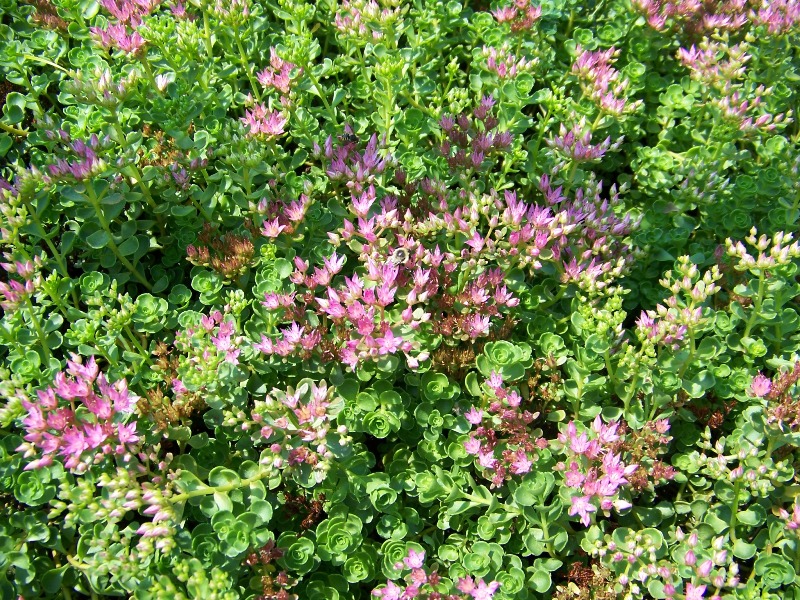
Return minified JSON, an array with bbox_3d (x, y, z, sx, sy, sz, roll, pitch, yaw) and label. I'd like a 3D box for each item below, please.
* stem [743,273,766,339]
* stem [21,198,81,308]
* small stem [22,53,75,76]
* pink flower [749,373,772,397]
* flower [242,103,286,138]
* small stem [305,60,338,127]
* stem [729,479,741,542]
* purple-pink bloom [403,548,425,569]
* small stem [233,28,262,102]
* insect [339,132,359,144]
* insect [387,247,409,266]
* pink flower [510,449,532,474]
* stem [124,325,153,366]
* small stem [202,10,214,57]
[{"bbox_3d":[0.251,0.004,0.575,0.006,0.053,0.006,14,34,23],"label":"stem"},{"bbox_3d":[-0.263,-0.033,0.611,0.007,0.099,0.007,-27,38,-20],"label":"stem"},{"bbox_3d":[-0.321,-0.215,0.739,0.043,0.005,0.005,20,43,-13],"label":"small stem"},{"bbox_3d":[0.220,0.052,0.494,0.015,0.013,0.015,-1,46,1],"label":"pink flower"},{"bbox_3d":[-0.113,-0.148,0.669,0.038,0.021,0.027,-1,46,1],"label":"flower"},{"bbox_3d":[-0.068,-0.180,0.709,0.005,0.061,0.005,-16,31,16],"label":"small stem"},{"bbox_3d":[0.203,0.128,0.490,0.005,0.046,0.005,4,26,23],"label":"stem"},{"bbox_3d":[0.008,0.149,0.465,0.012,0.009,0.012,-3,51,0],"label":"purple-pink bloom"},{"bbox_3d":[-0.138,-0.215,0.741,0.005,0.072,0.005,-18,39,-5],"label":"small stem"},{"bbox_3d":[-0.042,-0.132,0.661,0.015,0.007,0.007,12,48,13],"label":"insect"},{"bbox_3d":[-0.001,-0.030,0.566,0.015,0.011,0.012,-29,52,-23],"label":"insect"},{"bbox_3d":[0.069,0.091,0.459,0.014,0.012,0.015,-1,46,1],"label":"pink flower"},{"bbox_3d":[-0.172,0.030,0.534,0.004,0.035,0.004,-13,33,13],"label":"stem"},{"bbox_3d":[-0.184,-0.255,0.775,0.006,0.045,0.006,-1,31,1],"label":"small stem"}]

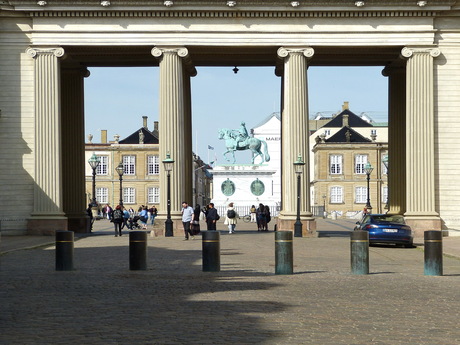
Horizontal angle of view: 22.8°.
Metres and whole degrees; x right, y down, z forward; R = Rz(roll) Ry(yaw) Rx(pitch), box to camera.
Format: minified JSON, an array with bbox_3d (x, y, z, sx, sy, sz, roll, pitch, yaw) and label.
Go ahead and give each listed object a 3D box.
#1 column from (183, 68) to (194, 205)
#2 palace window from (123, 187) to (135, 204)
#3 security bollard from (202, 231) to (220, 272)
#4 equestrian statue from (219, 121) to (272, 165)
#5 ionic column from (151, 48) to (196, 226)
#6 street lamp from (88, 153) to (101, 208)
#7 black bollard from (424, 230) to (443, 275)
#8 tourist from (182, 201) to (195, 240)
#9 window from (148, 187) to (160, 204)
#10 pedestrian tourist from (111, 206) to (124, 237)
[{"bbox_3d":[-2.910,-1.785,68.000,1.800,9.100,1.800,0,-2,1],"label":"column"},{"bbox_3d":[-14.247,3.260,162.000,1.700,2.450,0.250,0,-2,1],"label":"palace window"},{"bbox_3d":[-0.434,1.853,26.800,0.420,0.938,0.420,0,-2,1],"label":"security bollard"},{"bbox_3d":[1.586,-3.172,125.000,5.700,4.650,1.700,0,-2,1],"label":"equestrian statue"},{"bbox_3d":[-3.020,-1.556,58.300,1.903,9.643,1.850,0,-2,1],"label":"ionic column"},{"bbox_3d":[-14.455,0.854,122.000,1.206,5.925,1.206,0,-2,1],"label":"street lamp"},{"bbox_3d":[4.703,1.862,26.400,0.420,1.016,0.420,0,-2,1],"label":"black bollard"},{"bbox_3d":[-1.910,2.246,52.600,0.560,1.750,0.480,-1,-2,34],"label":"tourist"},{"bbox_3d":[-11.297,3.442,171.000,1.750,2.600,0.300,0,-2,1],"label":"window"},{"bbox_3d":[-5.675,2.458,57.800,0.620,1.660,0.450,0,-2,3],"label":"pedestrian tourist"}]

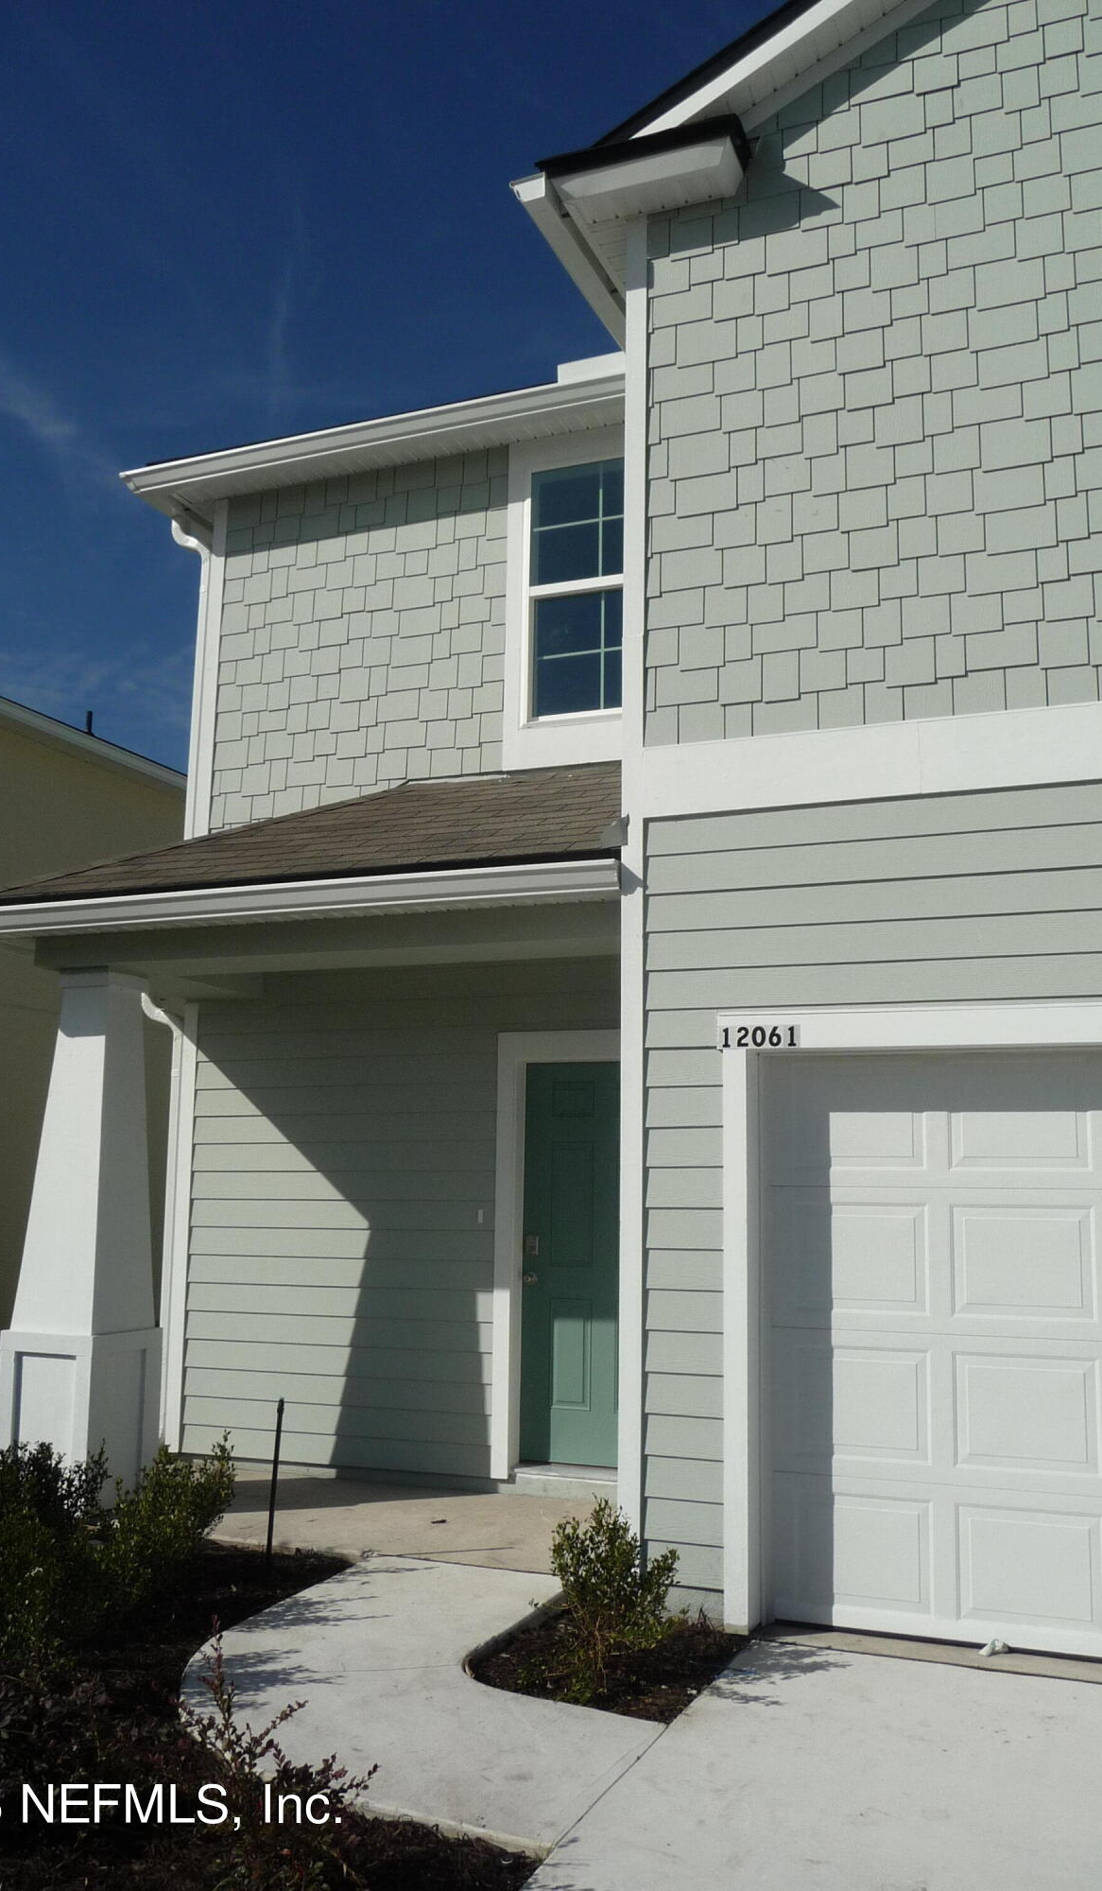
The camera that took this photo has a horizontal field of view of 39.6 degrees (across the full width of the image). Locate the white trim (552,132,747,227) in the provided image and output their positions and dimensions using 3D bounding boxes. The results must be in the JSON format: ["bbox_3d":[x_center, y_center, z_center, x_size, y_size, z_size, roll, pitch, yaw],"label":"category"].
[{"bbox_3d":[0.429,-3.251,6.515,0.770,0.130,0.270,-3,-10,22],"label":"white trim"}]

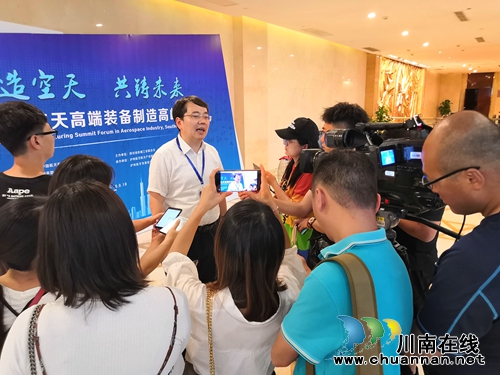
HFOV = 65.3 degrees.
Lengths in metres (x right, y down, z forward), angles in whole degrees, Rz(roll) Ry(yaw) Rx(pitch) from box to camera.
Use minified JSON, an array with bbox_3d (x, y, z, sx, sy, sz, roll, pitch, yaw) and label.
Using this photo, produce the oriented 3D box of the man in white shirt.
[{"bbox_3d":[-0.332,0.337,2.340,0.500,1.720,0.320,-9,15,-35],"label":"man in white shirt"}]

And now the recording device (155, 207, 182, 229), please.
[{"bbox_3d":[-0.398,0.155,1.937,0.075,0.012,0.157,12,38,11],"label":"recording device"}]

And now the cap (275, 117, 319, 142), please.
[{"bbox_3d":[0.265,-0.316,2.200,0.250,0.150,0.175,-4,12,-12],"label":"cap"}]

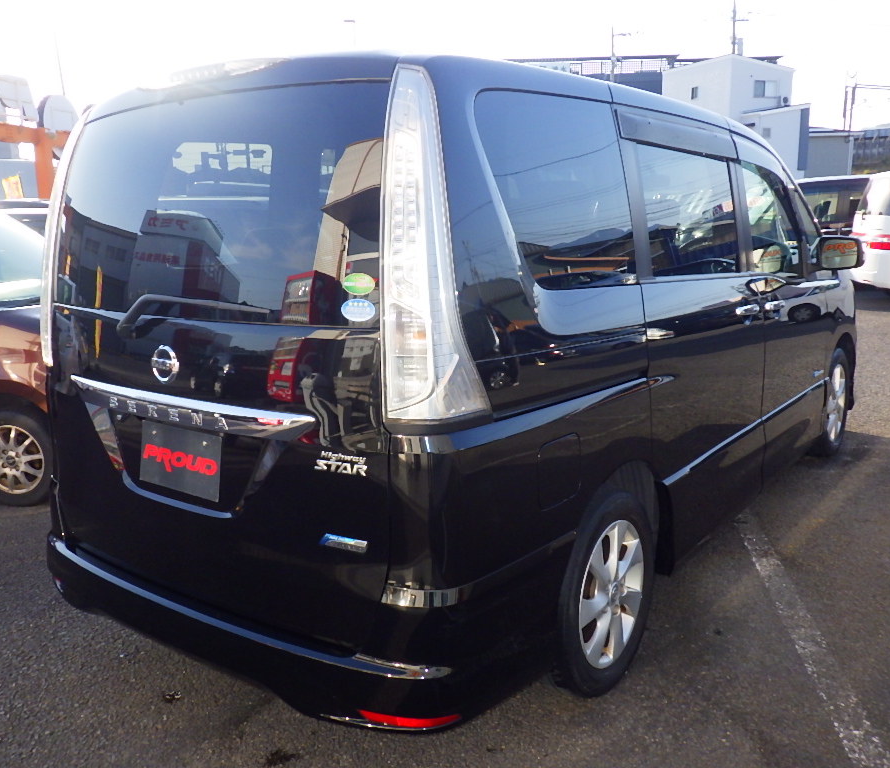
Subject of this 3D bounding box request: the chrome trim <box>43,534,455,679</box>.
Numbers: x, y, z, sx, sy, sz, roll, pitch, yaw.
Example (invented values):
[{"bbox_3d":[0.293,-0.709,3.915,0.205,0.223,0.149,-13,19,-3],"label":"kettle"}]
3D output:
[{"bbox_3d":[-0.688,0.539,2.228,1.660,0.072,0.155,7,15,36],"label":"chrome trim"}]

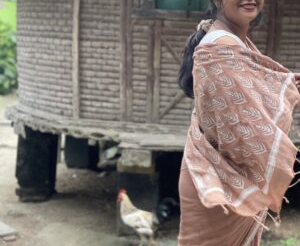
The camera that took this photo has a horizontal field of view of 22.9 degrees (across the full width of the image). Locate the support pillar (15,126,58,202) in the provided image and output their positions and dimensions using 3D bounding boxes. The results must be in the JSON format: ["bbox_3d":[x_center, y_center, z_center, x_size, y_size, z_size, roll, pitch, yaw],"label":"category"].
[{"bbox_3d":[-0.834,0.283,5.525,0.240,0.540,0.240,3,9,7],"label":"support pillar"}]

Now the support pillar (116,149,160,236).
[{"bbox_3d":[-0.069,0.419,4.754,0.240,0.550,0.240,3,9,7],"label":"support pillar"}]

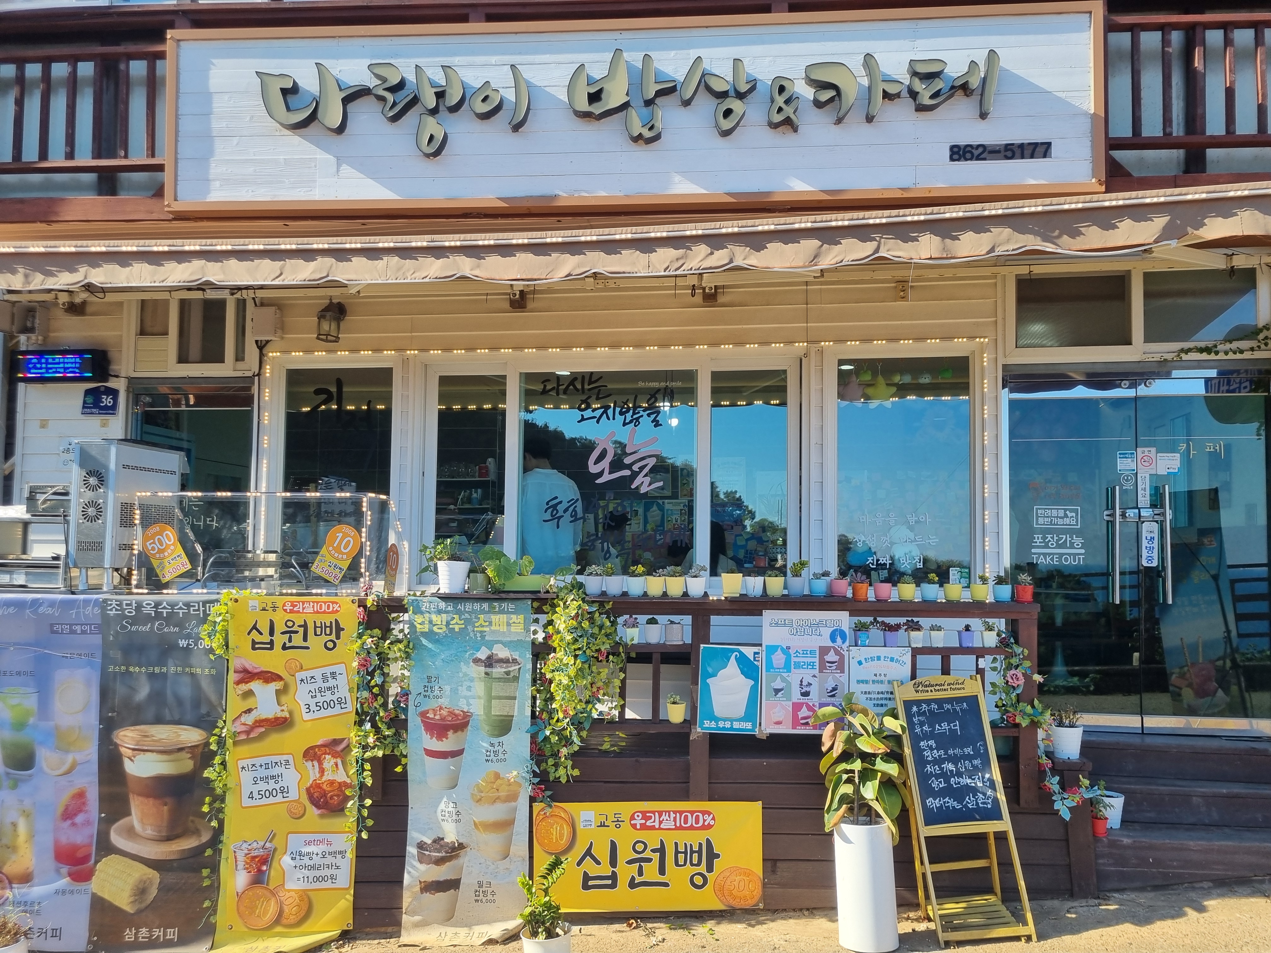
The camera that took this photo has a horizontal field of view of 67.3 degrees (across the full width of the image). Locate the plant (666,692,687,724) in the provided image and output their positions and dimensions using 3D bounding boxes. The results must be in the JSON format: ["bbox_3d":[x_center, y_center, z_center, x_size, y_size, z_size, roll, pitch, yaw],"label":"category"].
[{"bbox_3d":[0.202,1.137,4.680,0.100,0.150,0.098,0,-3,3],"label":"plant"}]

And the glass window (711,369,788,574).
[{"bbox_3d":[0.691,-0.021,5.798,0.472,1.266,0.050,0,-3,6],"label":"glass window"}]

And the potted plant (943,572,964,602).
[{"bbox_3d":[1.557,0.540,4.680,0.094,0.148,0.094,1,-4,0],"label":"potted plant"}]

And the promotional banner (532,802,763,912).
[{"bbox_3d":[0.061,1.829,4.590,1.100,0.520,0.030,0,-3,1],"label":"promotional banner"}]

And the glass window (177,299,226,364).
[{"bbox_3d":[-2.909,-0.971,6.400,0.335,0.430,0.050,0,-4,9],"label":"glass window"}]

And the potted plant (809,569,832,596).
[{"bbox_3d":[0.916,0.523,4.720,0.115,0.138,0.105,1,-3,1],"label":"potted plant"}]

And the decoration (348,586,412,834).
[{"bbox_3d":[-1.214,1.118,4.550,0.290,1.170,0.200,1,-4,0],"label":"decoration"}]

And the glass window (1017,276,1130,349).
[{"bbox_3d":[2.547,-0.963,5.570,0.620,0.410,0.050,0,-4,9],"label":"glass window"}]

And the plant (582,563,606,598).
[{"bbox_3d":[-0.207,0.519,4.750,0.120,0.163,0.115,1,-3,1],"label":"plant"}]

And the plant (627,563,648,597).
[{"bbox_3d":[0.007,0.509,4.690,0.100,0.164,0.095,0,-3,3],"label":"plant"}]

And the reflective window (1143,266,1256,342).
[{"bbox_3d":[3.205,-0.968,5.420,0.605,0.415,0.050,0,-3,8],"label":"reflective window"}]

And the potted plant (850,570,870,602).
[{"bbox_3d":[1.100,0.537,4.680,0.096,0.152,0.096,1,-4,0],"label":"potted plant"}]

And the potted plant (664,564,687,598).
[{"bbox_3d":[0.198,0.519,4.750,0.112,0.163,0.110,1,-3,1],"label":"potted plant"}]

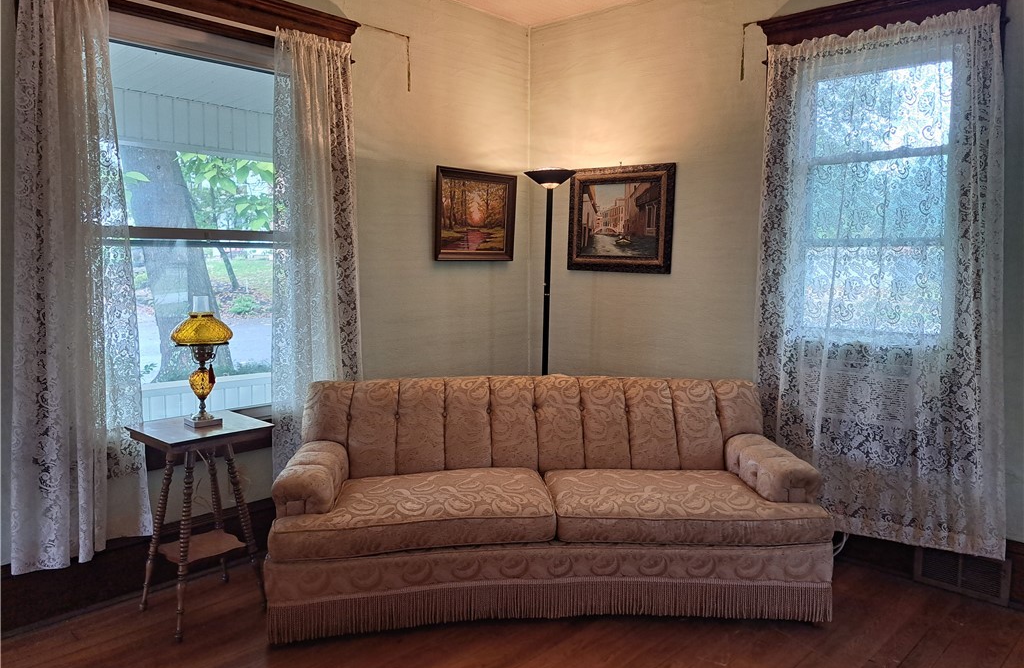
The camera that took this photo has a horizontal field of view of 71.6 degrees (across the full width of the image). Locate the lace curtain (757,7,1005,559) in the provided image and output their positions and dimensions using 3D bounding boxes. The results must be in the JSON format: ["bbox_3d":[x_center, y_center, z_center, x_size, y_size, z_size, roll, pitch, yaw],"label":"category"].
[{"bbox_3d":[1.552,-0.197,3.036,1.070,2.180,0.120,7,9,42],"label":"lace curtain"}]

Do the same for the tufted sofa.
[{"bbox_3d":[0.153,0.655,3.039,2.150,0.800,0.970,0,7,-5],"label":"tufted sofa"}]

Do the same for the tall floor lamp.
[{"bbox_3d":[0.183,0.046,3.825,0.272,1.829,0.272,0,7,-5],"label":"tall floor lamp"}]

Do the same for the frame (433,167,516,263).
[{"bbox_3d":[-0.202,-0.673,4.074,0.040,0.505,0.630,7,9,42],"label":"frame"}]

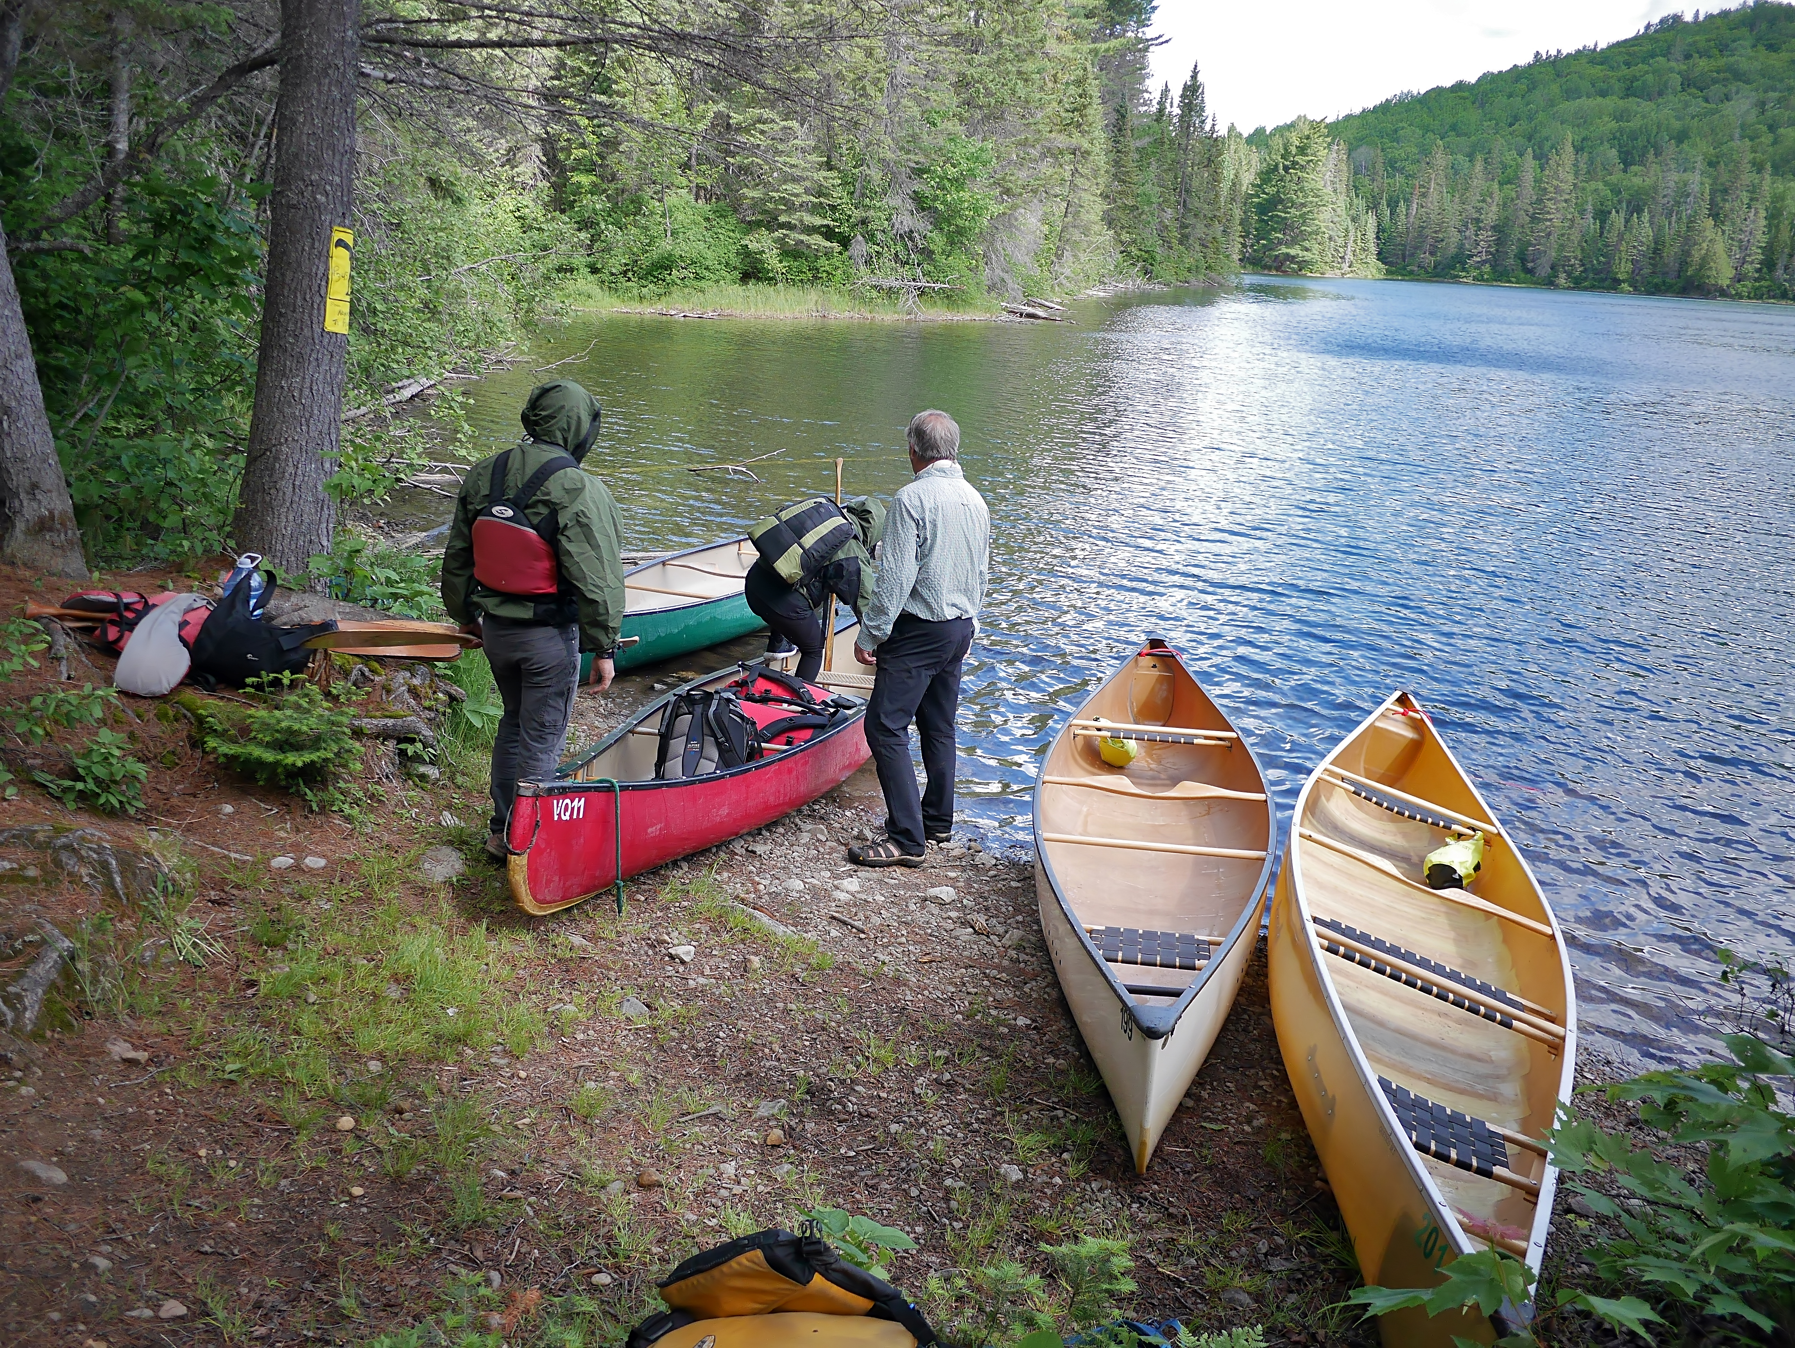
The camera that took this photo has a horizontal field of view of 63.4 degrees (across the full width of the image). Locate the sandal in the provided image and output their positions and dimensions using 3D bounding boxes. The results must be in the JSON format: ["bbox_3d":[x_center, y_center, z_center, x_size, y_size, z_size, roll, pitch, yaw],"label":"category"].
[{"bbox_3d":[-0.045,0.717,5.780,0.300,0.100,0.110,2,16,2],"label":"sandal"}]

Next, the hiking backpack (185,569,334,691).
[{"bbox_3d":[-2.045,-0.135,4.650,0.420,0.340,0.240,-2,16,-11],"label":"hiking backpack"}]

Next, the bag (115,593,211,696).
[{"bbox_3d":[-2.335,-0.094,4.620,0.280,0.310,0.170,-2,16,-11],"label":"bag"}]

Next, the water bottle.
[{"bbox_3d":[-2.135,-0.284,4.750,0.105,0.220,0.105,-3,16,0],"label":"water bottle"}]

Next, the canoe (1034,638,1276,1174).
[{"bbox_3d":[0.976,0.556,5.578,0.880,0.540,4.880,3,12,10],"label":"canoe"}]

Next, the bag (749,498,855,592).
[{"bbox_3d":[-0.496,-0.666,7.500,0.470,0.220,0.330,-33,70,-26],"label":"bag"}]

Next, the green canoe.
[{"bbox_3d":[-1.218,-0.598,9.986,0.880,0.540,4.880,9,17,20],"label":"green canoe"}]

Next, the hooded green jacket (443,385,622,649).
[{"bbox_3d":[-1.315,-0.568,5.250,0.580,0.970,0.400,7,17,18],"label":"hooded green jacket"}]

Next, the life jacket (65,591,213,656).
[{"bbox_3d":[-2.510,-0.158,4.800,0.440,0.180,0.280,-2,16,-11],"label":"life jacket"}]

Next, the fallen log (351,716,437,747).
[{"bbox_3d":[-1.551,0.177,4.480,0.270,0.085,0.090,1,16,0],"label":"fallen log"}]

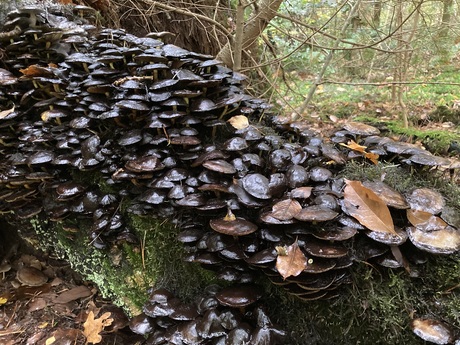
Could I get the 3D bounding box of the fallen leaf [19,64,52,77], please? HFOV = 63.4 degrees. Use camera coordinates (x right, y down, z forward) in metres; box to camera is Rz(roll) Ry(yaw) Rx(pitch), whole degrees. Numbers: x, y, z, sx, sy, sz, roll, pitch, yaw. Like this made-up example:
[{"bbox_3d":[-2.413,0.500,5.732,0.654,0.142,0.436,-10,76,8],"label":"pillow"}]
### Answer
[{"bbox_3d":[-0.572,-0.300,1.100,0.100,0.028,0.060,0,30,0],"label":"fallen leaf"}]

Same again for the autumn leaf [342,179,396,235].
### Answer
[{"bbox_3d":[0.245,0.059,0.662,0.068,0.022,0.139,-18,52,-11],"label":"autumn leaf"}]

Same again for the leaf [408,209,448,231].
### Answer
[{"bbox_3d":[0.348,0.085,0.655,0.065,0.014,0.044,11,43,9],"label":"leaf"}]

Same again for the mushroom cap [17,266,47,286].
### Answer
[{"bbox_3d":[-0.544,0.286,1.020,0.078,0.024,0.076,-3,28,2],"label":"mushroom cap"}]

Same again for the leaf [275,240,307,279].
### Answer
[{"bbox_3d":[0.105,0.149,0.630,0.049,0.018,0.074,21,60,17],"label":"leaf"}]

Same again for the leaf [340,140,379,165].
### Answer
[{"bbox_3d":[0.311,-0.054,0.886,0.097,0.022,0.035,34,54,20],"label":"leaf"}]

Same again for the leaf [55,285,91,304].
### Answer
[{"bbox_3d":[-0.397,0.311,0.935,0.041,0.015,0.083,20,30,38],"label":"leaf"}]

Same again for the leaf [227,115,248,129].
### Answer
[{"bbox_3d":[0.020,-0.128,0.950,0.058,0.012,0.044,-3,61,-6],"label":"leaf"}]

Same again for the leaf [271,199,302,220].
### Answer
[{"bbox_3d":[0.104,0.069,0.690,0.059,0.014,0.044,-33,48,-28],"label":"leaf"}]

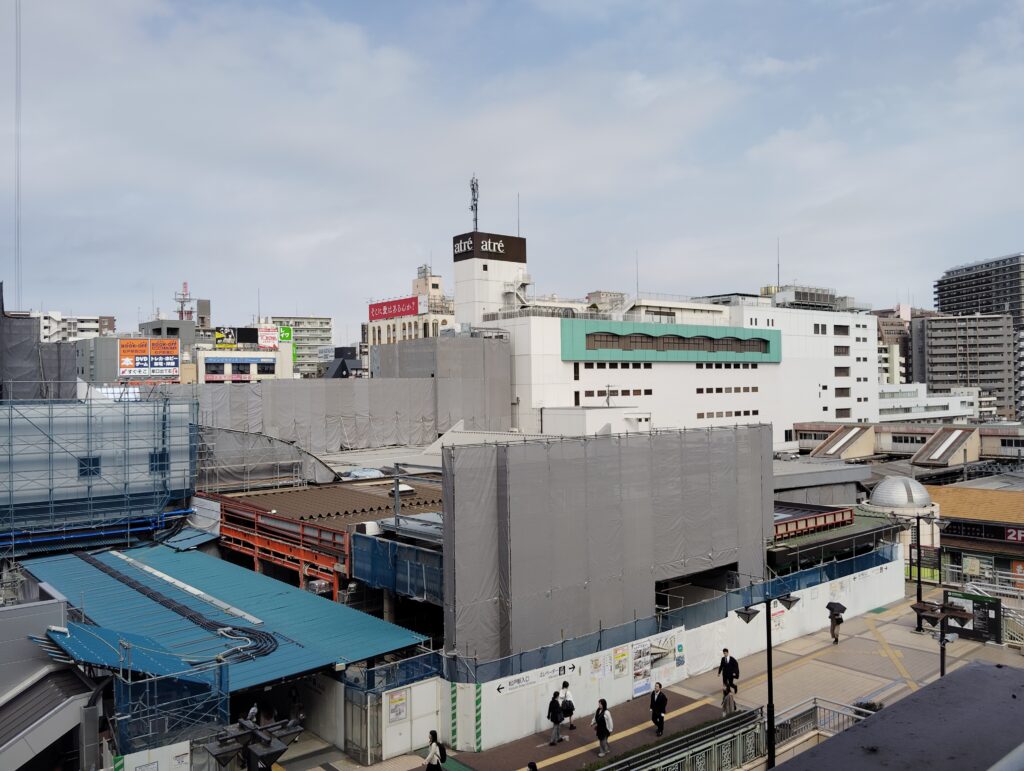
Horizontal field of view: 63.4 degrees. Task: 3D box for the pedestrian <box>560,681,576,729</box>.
[{"bbox_3d":[1.740,10.082,26.083,0.480,1.570,0.500,0,1,44],"label":"pedestrian"}]

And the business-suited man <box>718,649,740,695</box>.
[{"bbox_3d":[7.742,10.244,29.565,0.600,1.720,0.550,-1,0,36],"label":"business-suited man"}]

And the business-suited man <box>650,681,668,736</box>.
[{"bbox_3d":[4.573,10.020,25.744,0.520,1.660,0.380,0,1,43],"label":"business-suited man"}]

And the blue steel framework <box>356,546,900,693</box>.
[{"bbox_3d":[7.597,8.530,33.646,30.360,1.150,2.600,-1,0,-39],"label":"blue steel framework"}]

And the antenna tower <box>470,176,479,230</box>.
[{"bbox_3d":[-5.606,-27.200,125.000,1.250,9.100,1.250,-1,0,-39],"label":"antenna tower"}]

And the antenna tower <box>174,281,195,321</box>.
[{"bbox_3d":[-80.937,-21.007,205.000,4.900,9.900,4.200,-1,0,-39],"label":"antenna tower"}]

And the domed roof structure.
[{"bbox_3d":[23.237,6.193,49.493,3.640,1.700,3.640,-1,1,-39],"label":"domed roof structure"}]

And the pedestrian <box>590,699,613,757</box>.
[{"bbox_3d":[2.661,10.054,24.438,0.420,1.640,0.540,-1,1,-39],"label":"pedestrian"}]

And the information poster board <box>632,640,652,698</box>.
[{"bbox_3d":[4.548,9.871,28.932,0.970,1.855,0.040,-1,1,-39],"label":"information poster board"}]

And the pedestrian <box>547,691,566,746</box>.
[{"bbox_3d":[1.343,10.197,25.522,0.550,1.640,0.550,-1,0,-39],"label":"pedestrian"}]

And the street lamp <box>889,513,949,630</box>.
[{"bbox_3d":[18.072,8.277,36.796,2.600,5.280,2.600,-1,0,-39],"label":"street lamp"}]

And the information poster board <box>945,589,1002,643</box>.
[{"bbox_3d":[19.772,9.928,35.638,2.190,1.950,0.250,-1,0,35],"label":"information poster board"}]

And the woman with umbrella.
[{"bbox_3d":[13.805,10.095,35.313,0.820,1.780,0.820,-1,1,-44],"label":"woman with umbrella"}]

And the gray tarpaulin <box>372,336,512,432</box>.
[{"bbox_3d":[-9.271,0.112,109.163,11.200,12.050,15.000,-1,1,-39],"label":"gray tarpaulin"}]

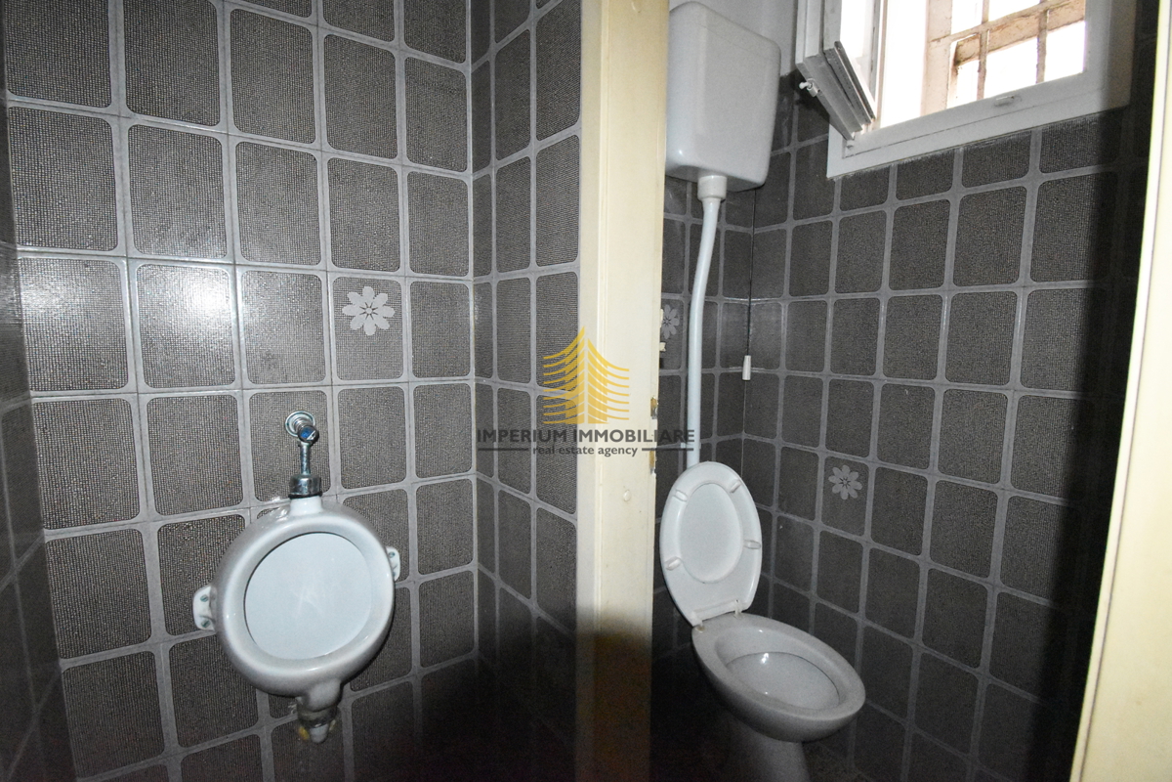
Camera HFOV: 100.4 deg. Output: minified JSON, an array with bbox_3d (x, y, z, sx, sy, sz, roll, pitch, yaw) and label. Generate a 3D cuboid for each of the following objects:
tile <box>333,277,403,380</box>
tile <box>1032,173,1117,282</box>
[{"bbox_3d":[-0.430,-0.122,0.966,0.121,0.195,0.010,-3,7,-31],"label":"tile"},{"bbox_3d":[0.942,-0.312,0.946,0.010,0.195,0.116,-3,7,-33],"label":"tile"}]

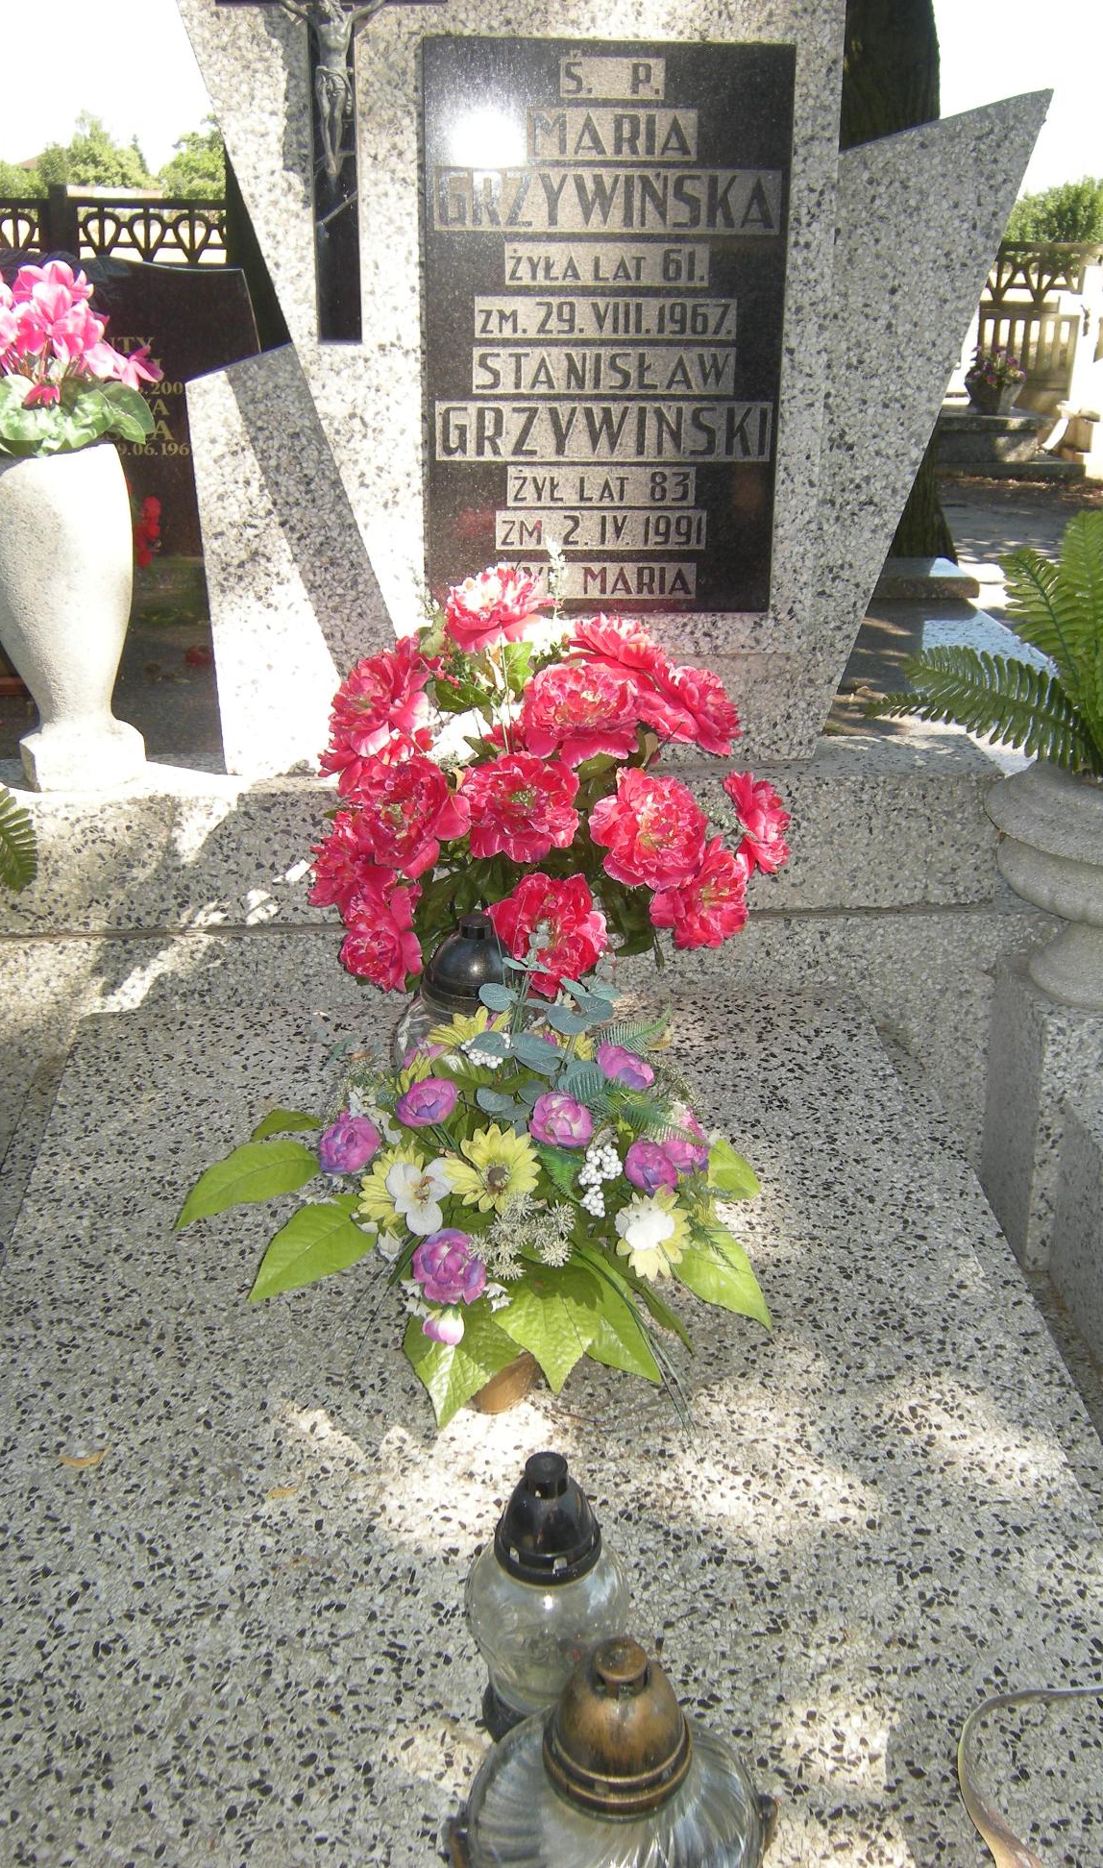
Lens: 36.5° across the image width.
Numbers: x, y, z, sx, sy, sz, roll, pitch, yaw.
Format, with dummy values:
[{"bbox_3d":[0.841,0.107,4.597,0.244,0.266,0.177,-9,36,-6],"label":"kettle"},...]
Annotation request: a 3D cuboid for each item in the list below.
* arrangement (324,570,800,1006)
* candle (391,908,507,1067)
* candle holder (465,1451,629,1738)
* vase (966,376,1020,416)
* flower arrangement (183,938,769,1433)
[{"bbox_3d":[-0.011,-0.116,1.805,0.490,0.540,0.400,-2,29,-6],"label":"arrangement"},{"bbox_3d":[-0.086,0.084,1.821,0.165,0.240,0.165,-2,29,-6],"label":"candle"},{"bbox_3d":[0.000,0.455,1.140,0.112,0.248,0.112,-2,29,-6],"label":"candle holder"},{"bbox_3d":[2.718,-3.311,10.300,0.340,0.230,0.340,-2,23,-6],"label":"vase"},{"bbox_3d":[-0.079,0.209,1.486,0.510,0.345,0.390,-2,29,-6],"label":"flower arrangement"}]

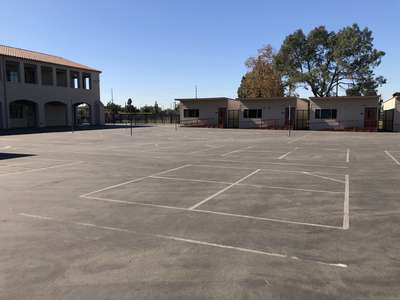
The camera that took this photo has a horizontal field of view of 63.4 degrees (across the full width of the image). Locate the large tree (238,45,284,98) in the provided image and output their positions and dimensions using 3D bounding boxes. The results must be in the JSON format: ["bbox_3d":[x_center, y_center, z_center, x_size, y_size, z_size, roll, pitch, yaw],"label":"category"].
[{"bbox_3d":[11.787,-12.217,61.400,9.199,14.979,8.800,0,6,0],"label":"large tree"}]

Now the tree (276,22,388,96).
[{"bbox_3d":[23.910,-13.456,58.744,20.784,17.993,18.500,0,6,0],"label":"tree"}]

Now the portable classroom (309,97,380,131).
[{"bbox_3d":[19.066,-4.682,43.014,7.365,3.800,13.700,3,7,24],"label":"portable classroom"}]

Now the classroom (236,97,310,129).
[{"bbox_3d":[10.938,-5.100,46.548,7.428,3.800,13.700,3,7,24],"label":"classroom"}]

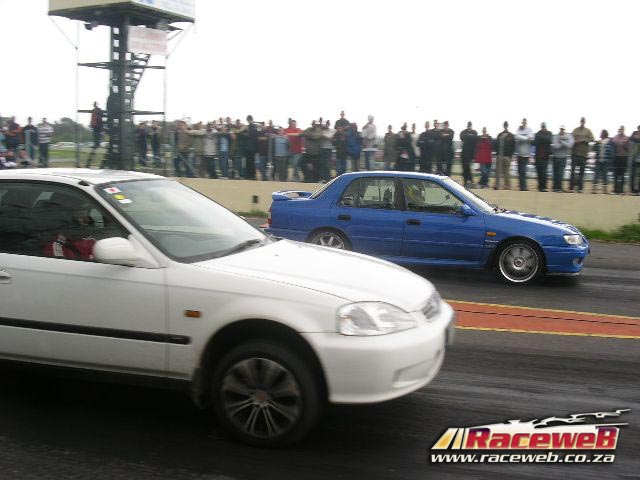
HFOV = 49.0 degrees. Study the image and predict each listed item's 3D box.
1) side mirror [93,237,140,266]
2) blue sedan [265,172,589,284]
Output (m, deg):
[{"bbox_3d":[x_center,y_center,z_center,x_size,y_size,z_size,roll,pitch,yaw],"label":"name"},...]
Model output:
[{"bbox_3d":[-1.165,0.066,4.003,0.140,0.140,0.200,4,8,21],"label":"side mirror"},{"bbox_3d":[1.464,-0.268,9.593,4.200,1.360,1.690,4,8,20],"label":"blue sedan"}]

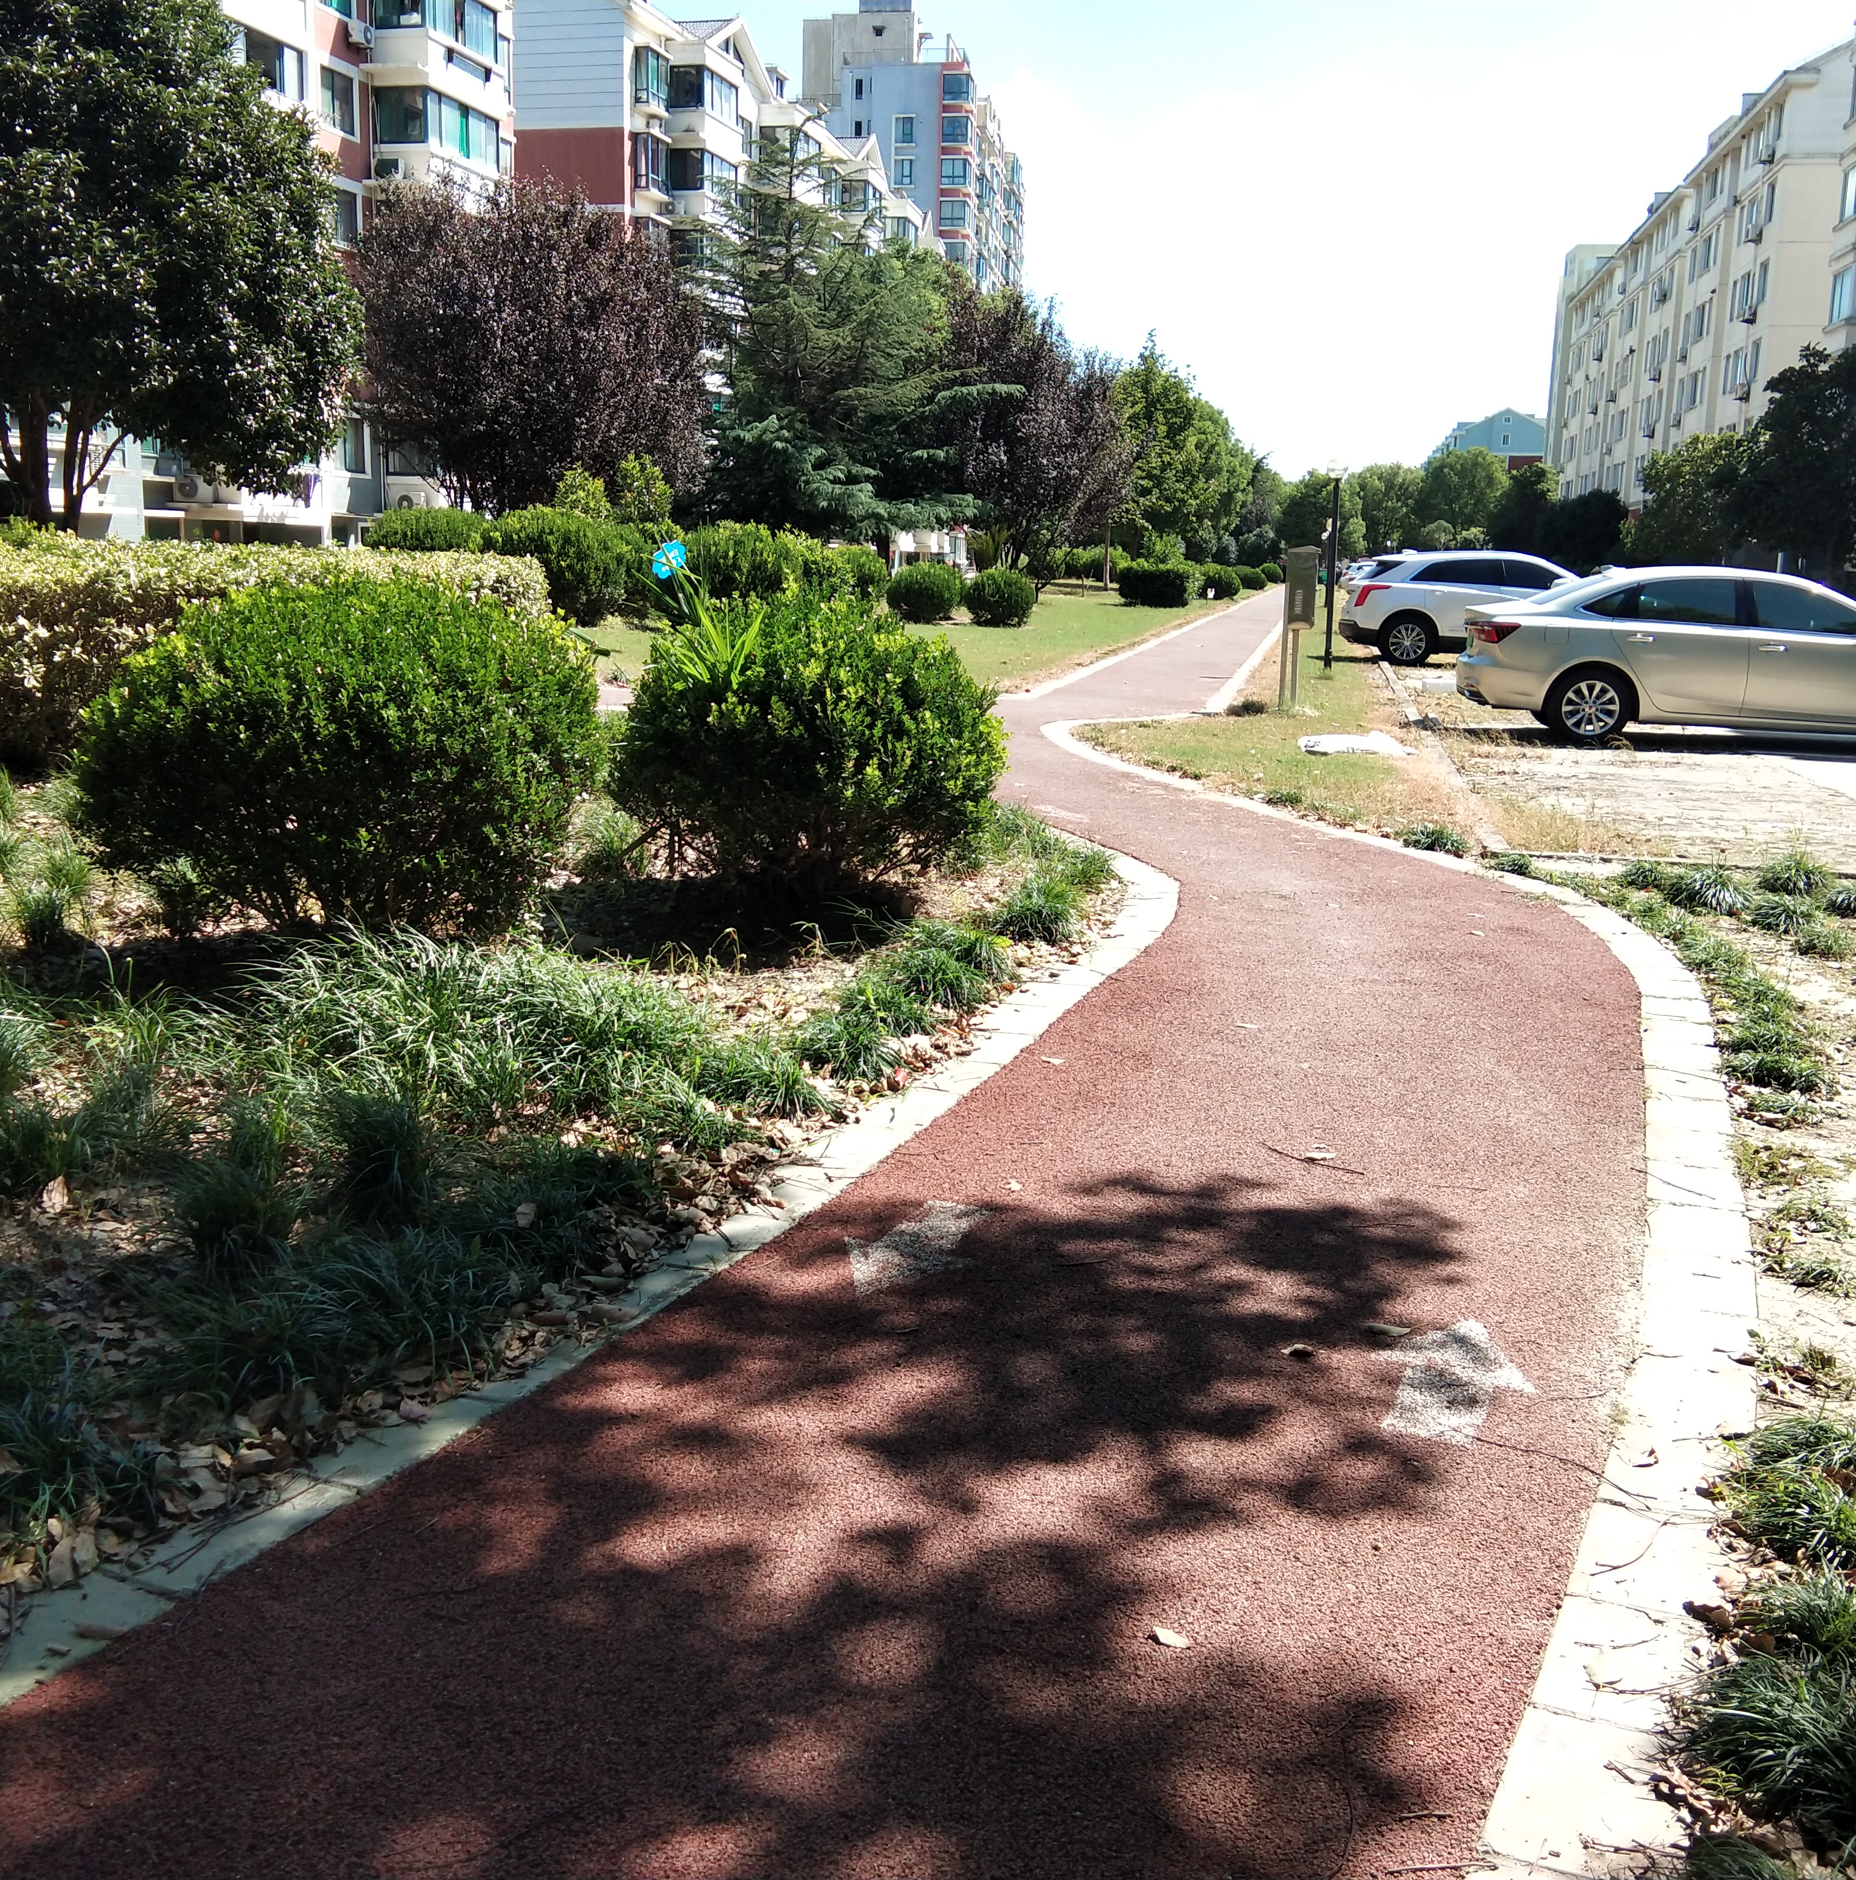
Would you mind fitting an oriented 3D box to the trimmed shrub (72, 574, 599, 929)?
[{"bbox_3d":[-2.180,-0.693,8.194,1.941,1.265,1.850,-2,10,-15],"label":"trimmed shrub"}]

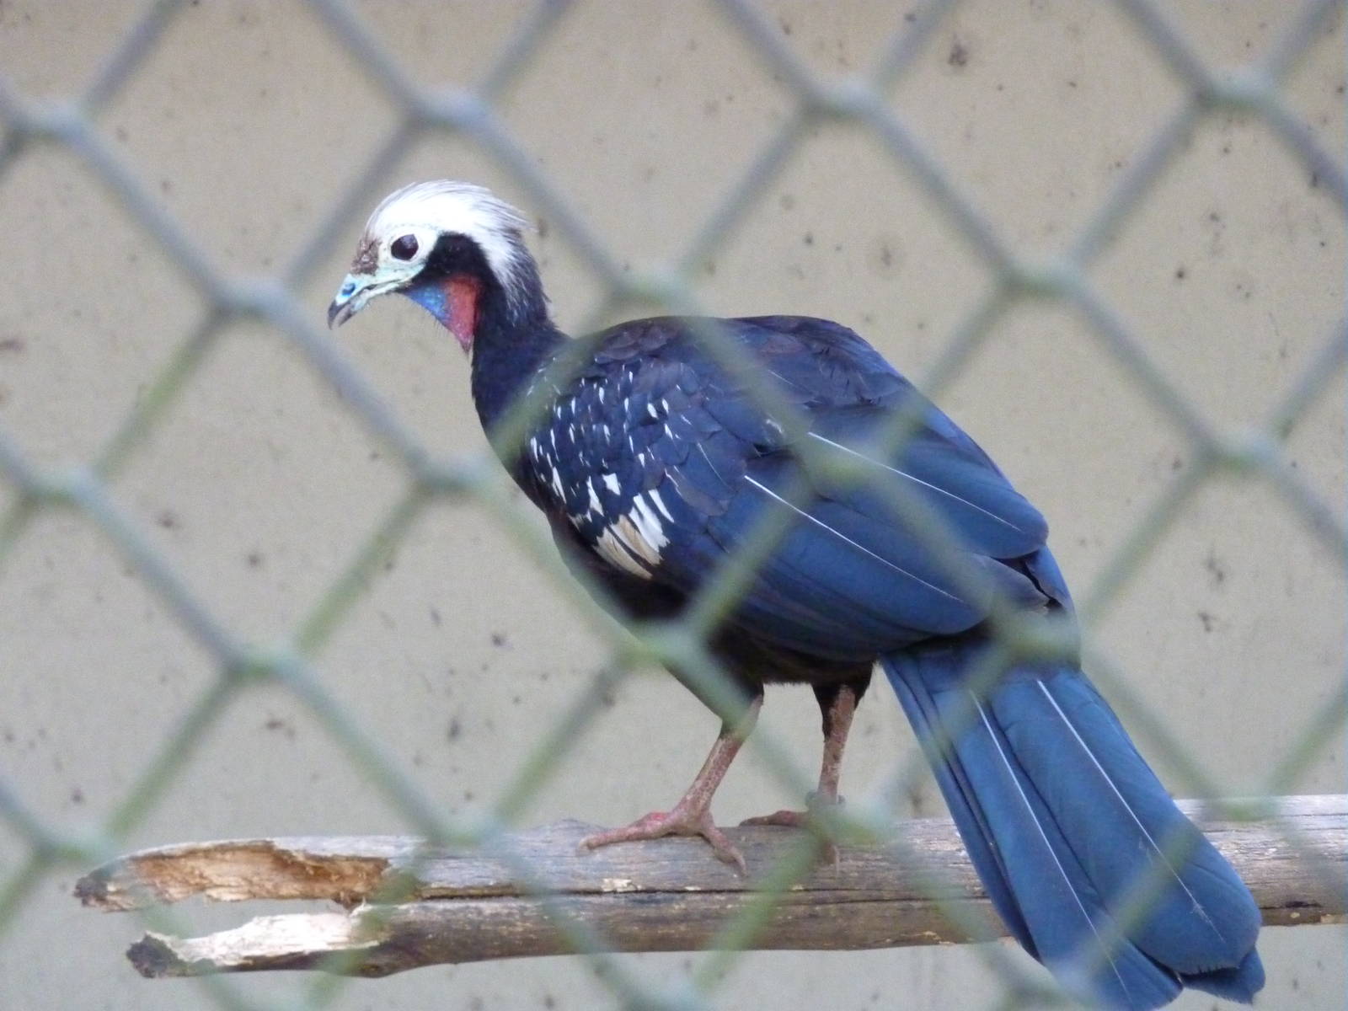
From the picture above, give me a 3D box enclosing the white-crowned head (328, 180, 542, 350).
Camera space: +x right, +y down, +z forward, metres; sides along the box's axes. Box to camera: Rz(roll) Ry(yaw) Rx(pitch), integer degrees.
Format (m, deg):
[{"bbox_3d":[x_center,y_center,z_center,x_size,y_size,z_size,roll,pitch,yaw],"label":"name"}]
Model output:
[{"bbox_3d":[-0.125,-0.124,3.400,0.109,0.089,0.051,-10,0,0],"label":"white-crowned head"}]

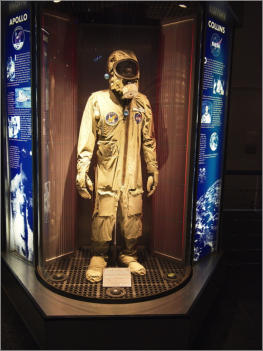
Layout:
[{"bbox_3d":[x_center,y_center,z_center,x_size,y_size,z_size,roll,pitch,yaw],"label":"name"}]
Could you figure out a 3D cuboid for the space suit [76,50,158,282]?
[{"bbox_3d":[-0.105,-0.076,2.722,0.650,1.760,0.420,-1,9,-18],"label":"space suit"}]

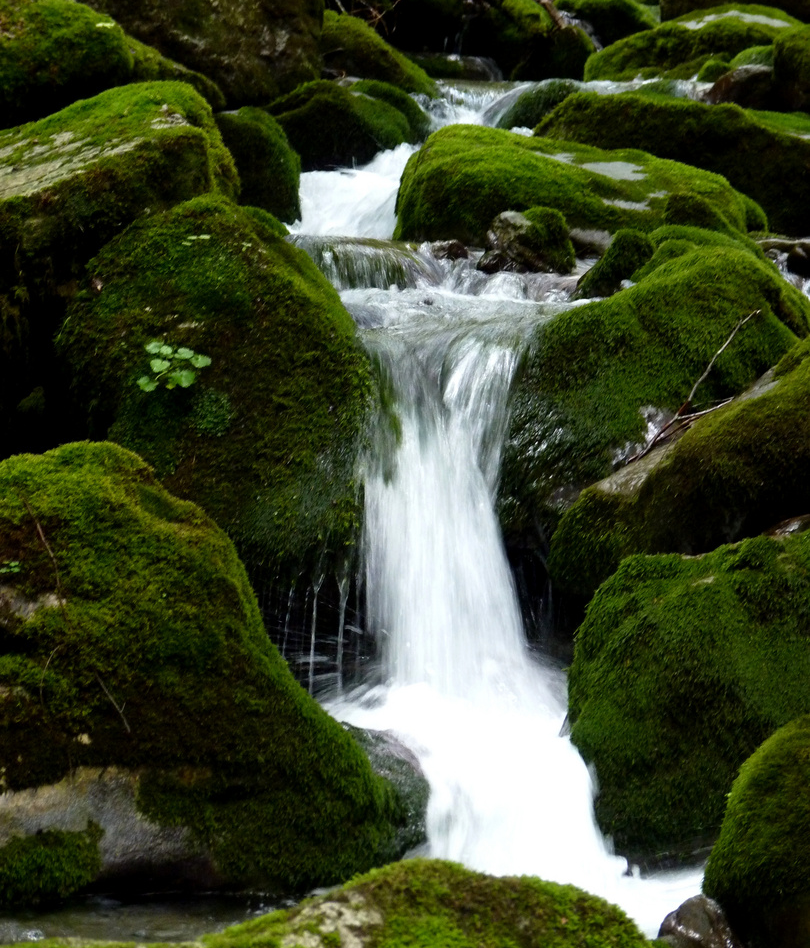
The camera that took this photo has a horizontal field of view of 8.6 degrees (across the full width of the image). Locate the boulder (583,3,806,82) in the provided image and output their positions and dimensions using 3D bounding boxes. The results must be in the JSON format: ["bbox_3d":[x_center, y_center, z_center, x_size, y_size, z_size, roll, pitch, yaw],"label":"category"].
[{"bbox_3d":[0.796,-1.187,14.800,0.600,0.200,0.420,0,8,0],"label":"boulder"}]

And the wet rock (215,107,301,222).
[{"bbox_3d":[-0.339,-0.690,12.000,0.220,0.270,0.300,0,6,0],"label":"wet rock"}]

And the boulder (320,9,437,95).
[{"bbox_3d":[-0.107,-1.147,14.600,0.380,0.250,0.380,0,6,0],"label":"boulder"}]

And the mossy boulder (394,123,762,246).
[{"bbox_3d":[0.395,-0.661,12.300,0.830,0.290,0.620,0,6,0],"label":"mossy boulder"}]

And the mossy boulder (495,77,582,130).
[{"bbox_3d":[0.356,-0.950,13.800,0.260,0.150,0.270,0,6,0],"label":"mossy boulder"}]

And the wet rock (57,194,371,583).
[{"bbox_3d":[-0.387,-0.166,10.800,0.630,0.780,0.650,0,6,0],"label":"wet rock"}]

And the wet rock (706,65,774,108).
[{"bbox_3d":[0.902,-1.033,14.300,0.200,0.115,0.180,0,8,0],"label":"wet rock"}]

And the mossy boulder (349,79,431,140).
[{"bbox_3d":[-0.046,-0.910,13.400,0.230,0.160,0.250,0,6,0],"label":"mossy boulder"}]

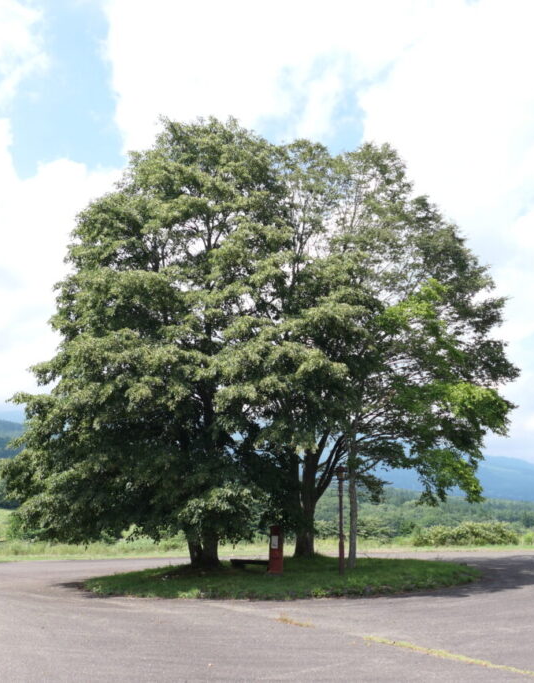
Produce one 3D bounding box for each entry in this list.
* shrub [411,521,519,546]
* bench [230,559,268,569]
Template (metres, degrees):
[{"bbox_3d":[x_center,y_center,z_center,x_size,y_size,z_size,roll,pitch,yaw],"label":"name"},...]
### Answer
[{"bbox_3d":[8.903,8.569,31.970,4.400,1.120,2.800,1,-13,0],"label":"shrub"},{"bbox_3d":[-0.284,5.041,16.243,1.120,0.270,0.360,-1,-13,8],"label":"bench"}]

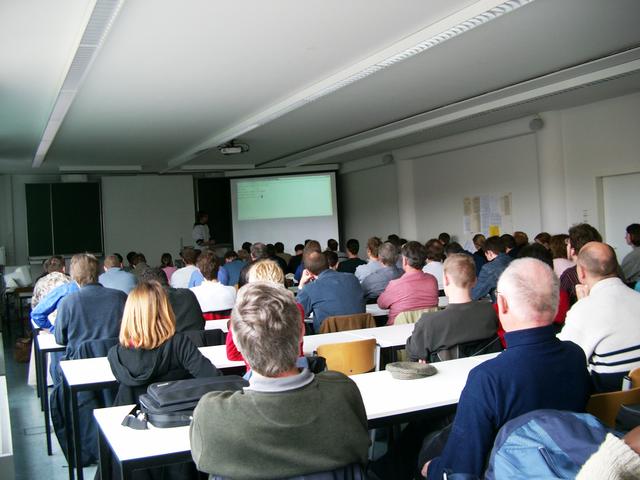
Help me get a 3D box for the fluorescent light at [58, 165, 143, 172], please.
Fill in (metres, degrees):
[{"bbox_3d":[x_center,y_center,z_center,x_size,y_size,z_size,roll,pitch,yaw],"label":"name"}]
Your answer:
[{"bbox_3d":[-4.264,-1.399,13.422,1.550,0.110,0.180,-3,1,-25],"label":"fluorescent light"}]

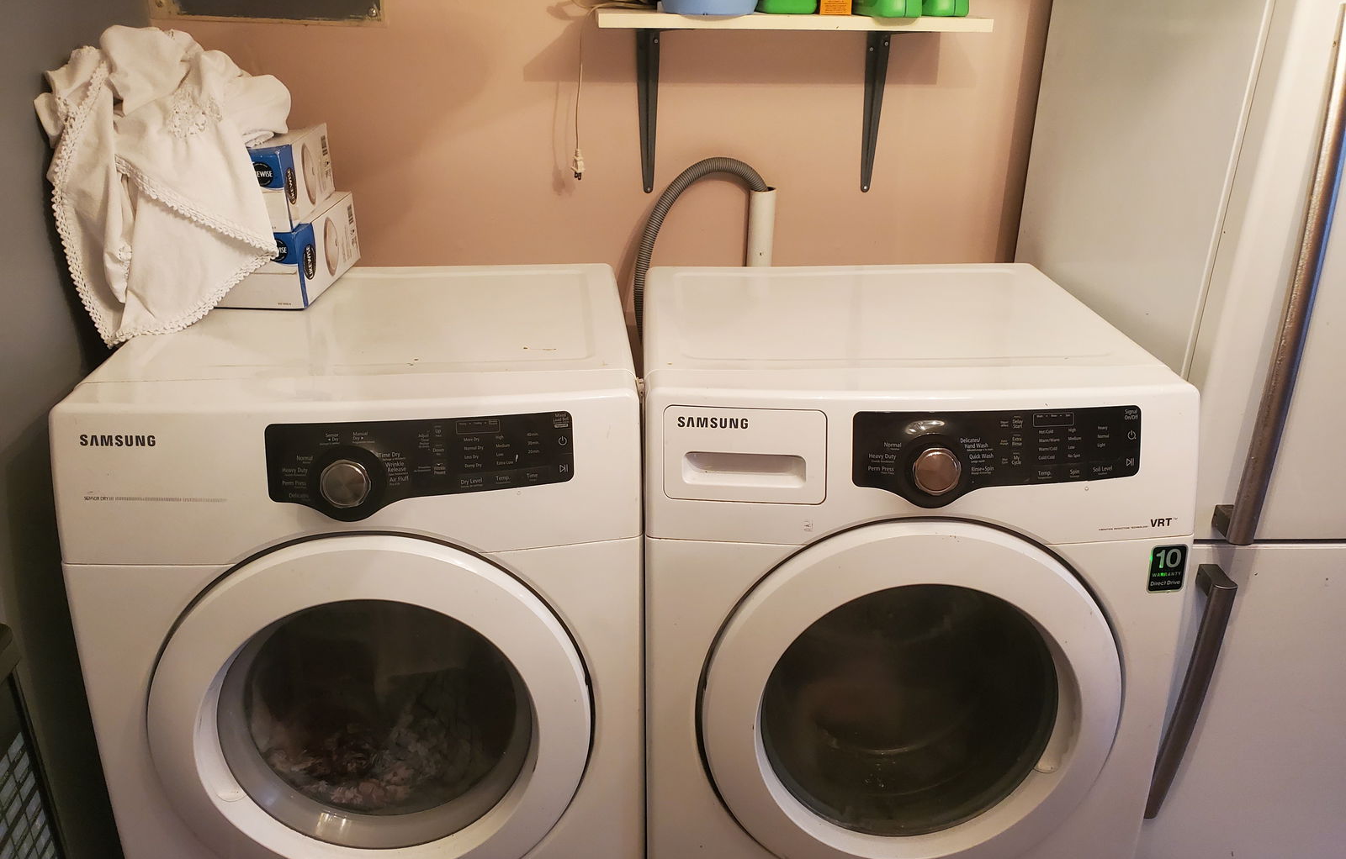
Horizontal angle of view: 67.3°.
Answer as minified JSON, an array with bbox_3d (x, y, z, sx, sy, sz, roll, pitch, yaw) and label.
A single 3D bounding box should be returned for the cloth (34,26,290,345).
[{"bbox_3d":[-0.698,-0.359,1.447,0.335,0.405,0.320,-2,24,-6],"label":"cloth"}]

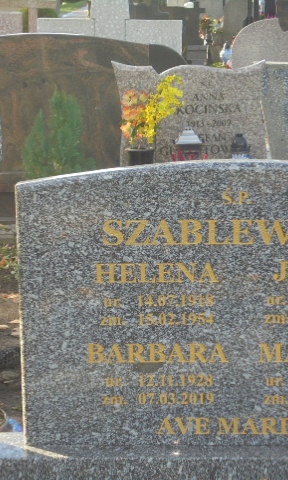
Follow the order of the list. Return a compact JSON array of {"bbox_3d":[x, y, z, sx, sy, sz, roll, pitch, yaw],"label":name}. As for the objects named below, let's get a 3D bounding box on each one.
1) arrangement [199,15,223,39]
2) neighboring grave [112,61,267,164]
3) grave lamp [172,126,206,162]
[{"bbox_3d":[0.719,-2.309,12.800,0.260,0.270,0.240,0,12,0],"label":"arrangement"},{"bbox_3d":[0.223,-0.544,5.670,0.730,0.620,0.110,1,12,4],"label":"neighboring grave"},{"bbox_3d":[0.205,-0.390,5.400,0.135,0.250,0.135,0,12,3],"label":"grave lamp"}]

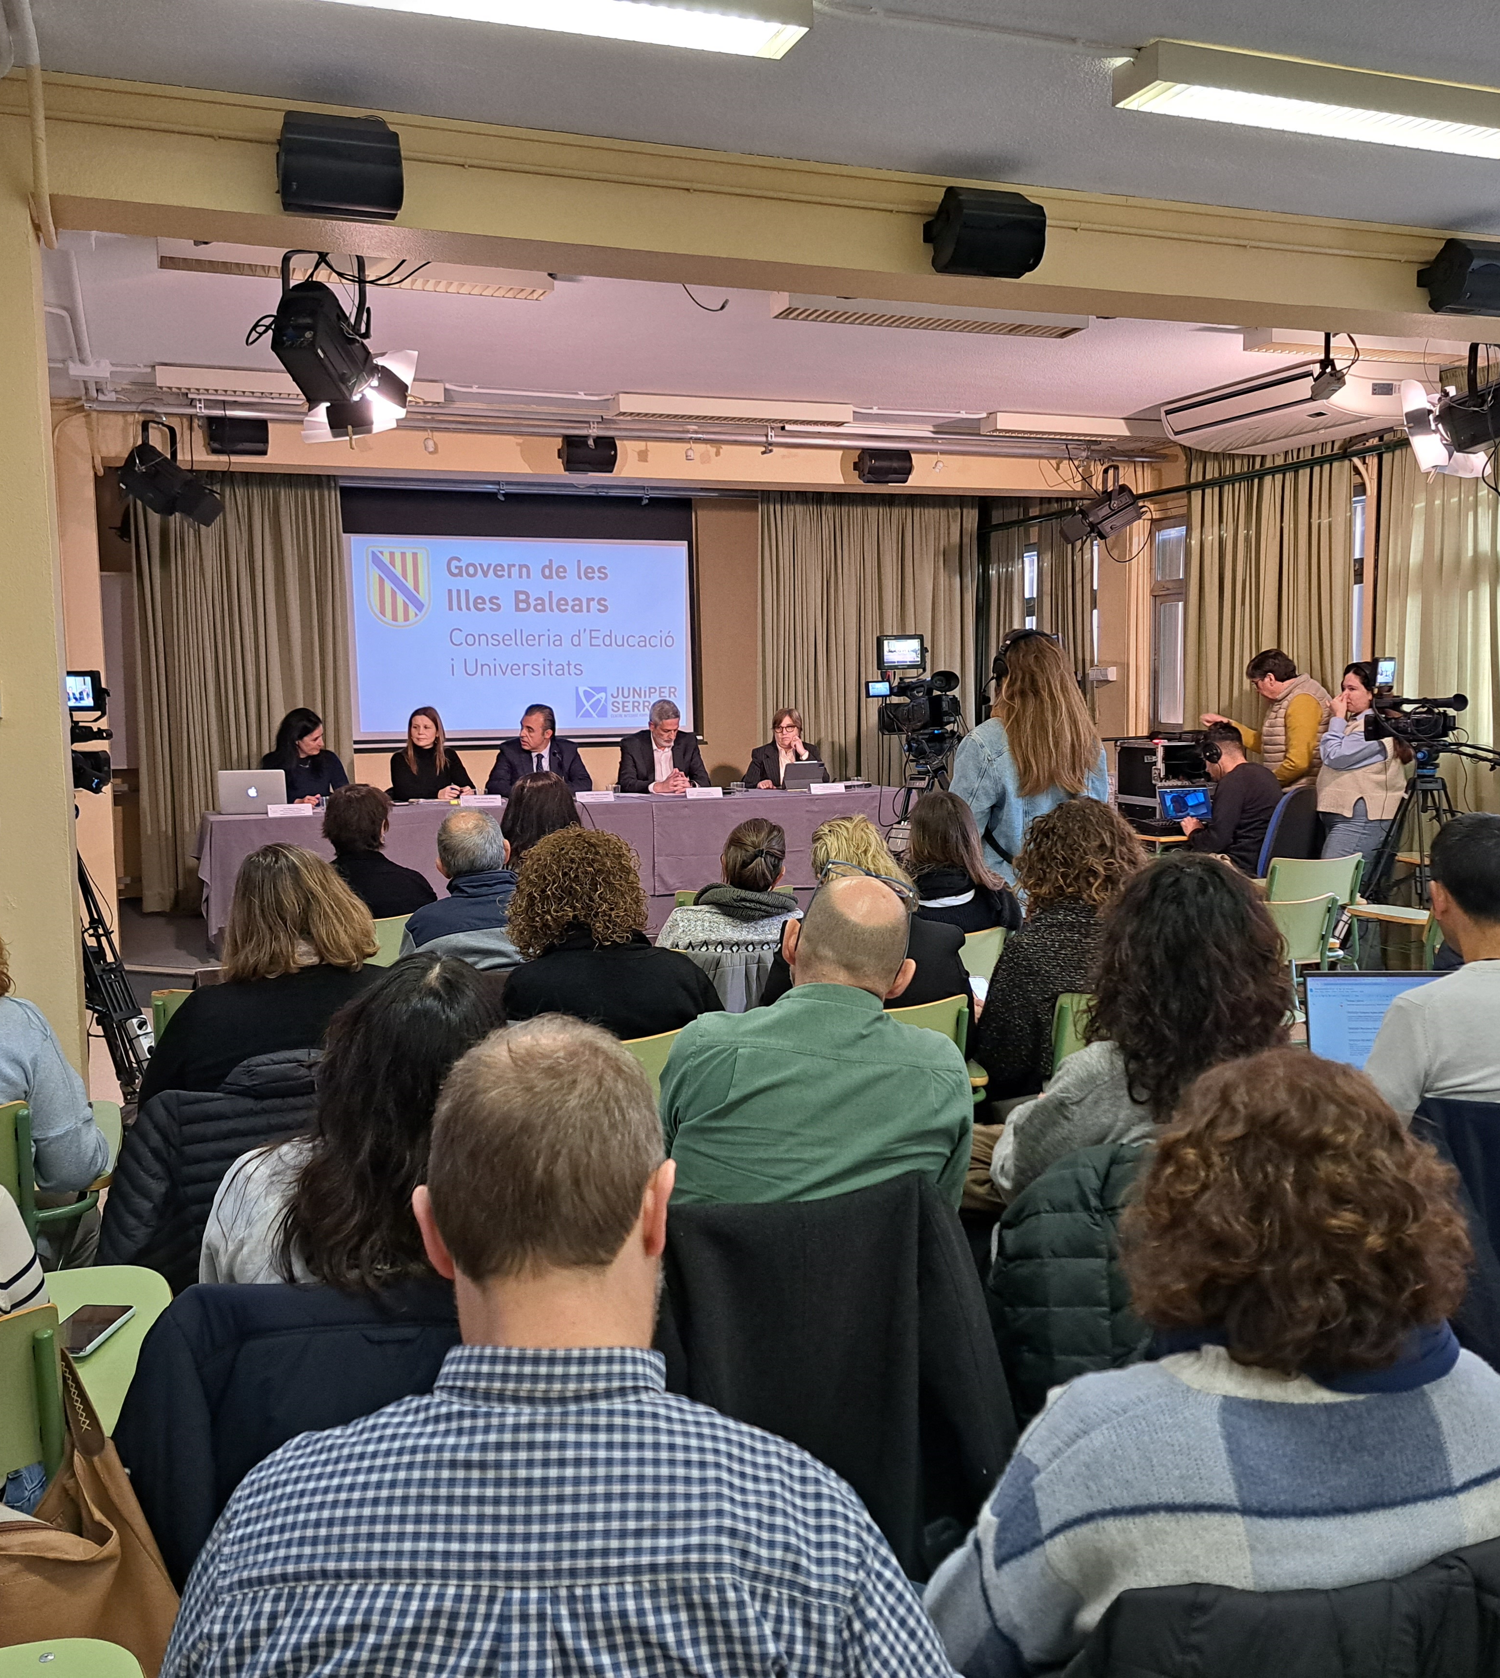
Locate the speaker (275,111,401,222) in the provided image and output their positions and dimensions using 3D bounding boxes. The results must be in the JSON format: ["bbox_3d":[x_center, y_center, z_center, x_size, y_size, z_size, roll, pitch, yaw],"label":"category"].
[{"bbox_3d":[-0.949,-1.567,3.614,0.276,0.212,0.197,-3,18,-20],"label":"speaker"}]

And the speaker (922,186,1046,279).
[{"bbox_3d":[0.644,-1.652,4.230,0.270,0.205,0.190,-3,18,-20],"label":"speaker"}]

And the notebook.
[{"bbox_3d":[1.377,0.422,3.220,0.360,0.230,0.290,-1,6,0],"label":"notebook"}]

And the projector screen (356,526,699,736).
[{"bbox_3d":[-1.478,-1.326,10.242,2.273,1.308,0.040,-3,5,-20],"label":"projector screen"}]

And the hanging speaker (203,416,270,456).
[{"bbox_3d":[-2.567,-2.016,7.763,0.315,0.220,0.200,-4,6,-31],"label":"hanging speaker"}]

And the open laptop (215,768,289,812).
[{"bbox_3d":[-2.654,-0.258,8.347,0.325,0.220,0.270,-2,5,-9],"label":"open laptop"}]

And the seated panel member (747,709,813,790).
[{"bbox_3d":[0.192,-0.209,9.944,0.522,1.251,0.709,-2,6,-16],"label":"seated panel member"}]

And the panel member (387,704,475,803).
[{"bbox_3d":[-1.827,-0.136,9.096,0.500,1.270,0.750,-4,6,-27],"label":"panel member"}]

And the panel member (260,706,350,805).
[{"bbox_3d":[-2.513,-0.108,8.849,0.520,1.270,0.750,-5,7,-36],"label":"panel member"}]

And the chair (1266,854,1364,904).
[{"bbox_3d":[2.290,0.487,6.632,0.512,0.818,0.552,-3,6,-20],"label":"chair"}]

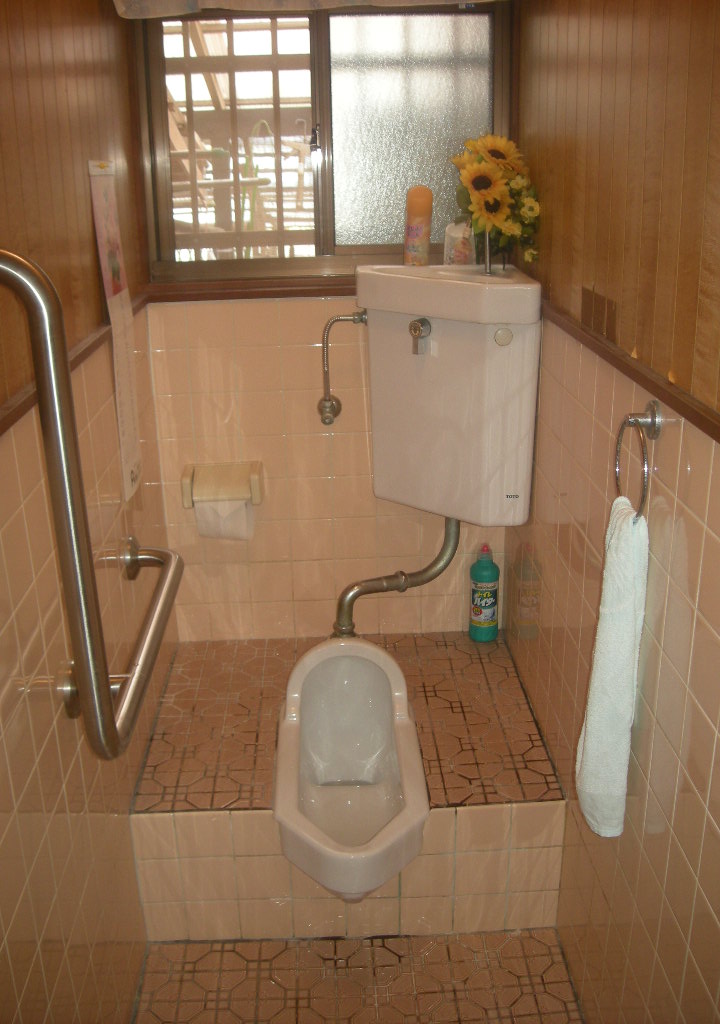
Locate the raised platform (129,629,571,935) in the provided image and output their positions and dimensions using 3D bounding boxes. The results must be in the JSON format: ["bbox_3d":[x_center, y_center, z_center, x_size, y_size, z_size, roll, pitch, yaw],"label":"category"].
[{"bbox_3d":[-0.028,0.547,2.208,0.774,0.289,0.660,-2,21,-1],"label":"raised platform"}]

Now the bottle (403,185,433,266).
[{"bbox_3d":[0.121,-0.573,2.120,0.052,0.180,0.052,0,21,4],"label":"bottle"}]

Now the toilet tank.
[{"bbox_3d":[0.166,-0.240,2.081,0.330,0.472,0.315,-2,21,-1],"label":"toilet tank"}]

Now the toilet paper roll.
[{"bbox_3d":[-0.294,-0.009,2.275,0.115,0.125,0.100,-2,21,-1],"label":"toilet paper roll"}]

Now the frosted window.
[{"bbox_3d":[0.108,-0.777,2.122,0.335,0.460,0.035,-2,21,-1],"label":"frosted window"}]

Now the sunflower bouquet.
[{"bbox_3d":[0.253,-0.583,1.960,0.158,0.245,0.140,1,21,5],"label":"sunflower bouquet"}]

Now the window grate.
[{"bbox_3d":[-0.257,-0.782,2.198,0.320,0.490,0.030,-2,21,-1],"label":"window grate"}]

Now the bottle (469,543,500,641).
[{"bbox_3d":[0.289,0.188,2.386,0.068,0.245,0.066,1,21,6],"label":"bottle"}]

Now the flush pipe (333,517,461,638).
[{"bbox_3d":[0.078,0.140,2.296,0.285,0.300,0.085,-2,21,-1],"label":"flush pipe"}]

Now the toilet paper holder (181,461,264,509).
[{"bbox_3d":[-0.297,-0.053,2.269,0.176,0.088,0.100,-2,21,-1],"label":"toilet paper holder"}]

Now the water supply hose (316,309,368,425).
[{"bbox_3d":[-0.041,-0.307,2.188,0.110,0.250,0.075,-2,21,-1],"label":"water supply hose"}]

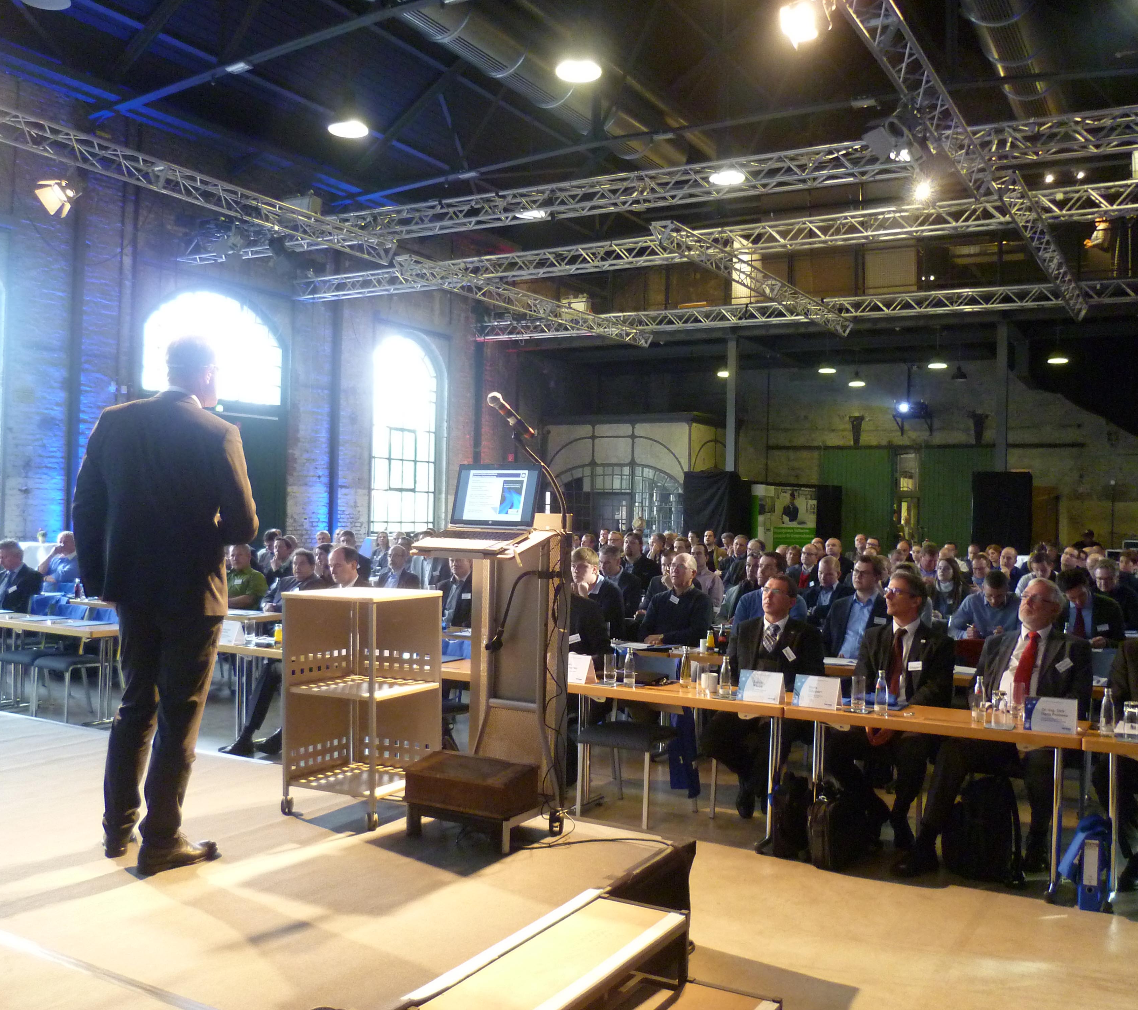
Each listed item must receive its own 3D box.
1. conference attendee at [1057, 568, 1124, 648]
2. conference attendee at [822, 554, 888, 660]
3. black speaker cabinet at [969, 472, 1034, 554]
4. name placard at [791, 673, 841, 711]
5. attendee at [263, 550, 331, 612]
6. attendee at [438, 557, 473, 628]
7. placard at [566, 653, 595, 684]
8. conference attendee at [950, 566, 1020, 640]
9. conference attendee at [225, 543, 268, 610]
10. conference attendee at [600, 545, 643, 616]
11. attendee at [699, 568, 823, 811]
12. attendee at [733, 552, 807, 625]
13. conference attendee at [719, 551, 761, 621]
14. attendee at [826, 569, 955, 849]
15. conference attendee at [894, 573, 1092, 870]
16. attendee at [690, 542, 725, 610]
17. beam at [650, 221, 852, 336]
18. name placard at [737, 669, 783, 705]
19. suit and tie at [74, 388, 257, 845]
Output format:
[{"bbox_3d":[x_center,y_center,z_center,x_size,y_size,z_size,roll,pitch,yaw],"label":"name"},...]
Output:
[{"bbox_3d":[3.897,1.140,8.294,0.640,1.310,0.850,1,0,30],"label":"conference attendee"},{"bbox_3d":[1.923,1.037,7.159,0.560,1.394,0.750,1,0,35],"label":"conference attendee"},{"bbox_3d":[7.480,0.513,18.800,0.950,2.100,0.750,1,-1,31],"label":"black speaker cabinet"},{"bbox_3d":[1.211,0.911,5.304,0.210,0.140,0.100,1,0,30],"label":"name placard"},{"bbox_3d":[-2.359,1.016,9.203,0.570,1.286,0.780,1,0,30],"label":"attendee"},{"bbox_3d":[-1.003,1.020,8.777,0.580,1.360,0.820,1,0,30],"label":"attendee"},{"bbox_3d":[0.030,0.879,5.830,0.210,0.140,0.110,1,-1,31],"label":"placard"},{"bbox_3d":[3.070,1.117,8.050,0.600,1.300,0.800,1,-1,29],"label":"conference attendee"},{"bbox_3d":[-3.108,0.995,9.822,0.580,1.340,0.820,1,0,27],"label":"conference attendee"},{"bbox_3d":[0.380,1.056,10.094,0.560,1.360,0.840,1,0,30],"label":"conference attendee"},{"bbox_3d":[1.073,1.055,6.125,0.570,1.328,0.740,1,0,37],"label":"attendee"},{"bbox_3d":[1.359,1.046,7.677,0.580,1.390,0.840,1,0,30],"label":"attendee"},{"bbox_3d":[1.461,1.056,9.099,0.540,1.339,0.740,1,0,35],"label":"conference attendee"},{"bbox_3d":[1.620,1.032,5.460,0.530,1.360,0.700,1,-1,34],"label":"attendee"},{"bbox_3d":[2.110,1.046,5.294,0.760,1.390,0.980,1,0,30],"label":"conference attendee"},{"bbox_3d":[1.337,1.083,11.227,0.550,1.360,0.820,1,0,30],"label":"attendee"},{"bbox_3d":[2.373,-2.491,12.762,0.290,0.260,6.020,1,0,30],"label":"beam"},{"bbox_3d":[0.948,0.892,5.355,0.210,0.140,0.110,1,-1,29],"label":"name placard"},{"bbox_3d":[-1.390,0.385,3.780,0.550,1.570,0.360,1,-1,14],"label":"suit and tie"}]

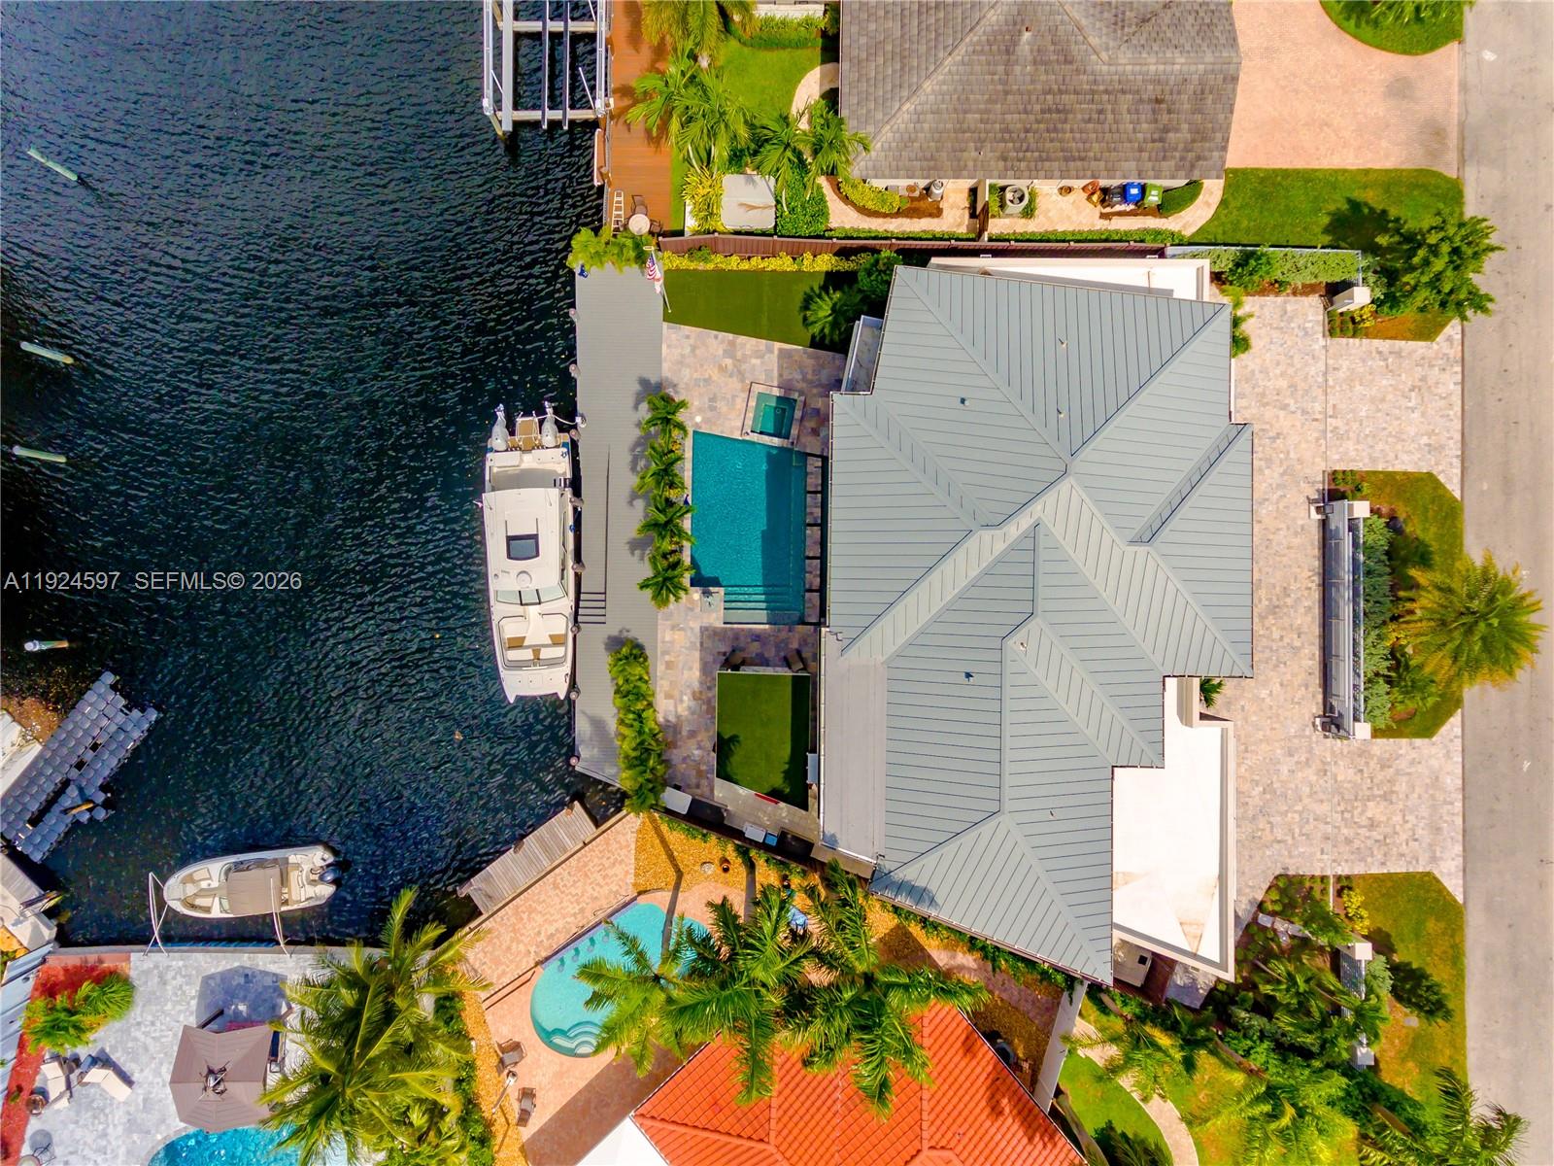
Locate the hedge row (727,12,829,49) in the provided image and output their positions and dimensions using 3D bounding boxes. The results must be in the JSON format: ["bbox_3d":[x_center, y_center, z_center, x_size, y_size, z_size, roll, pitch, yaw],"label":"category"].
[{"bbox_3d":[0.031,-23.479,38.254,4.150,1.000,0.800,1,89,-2],"label":"hedge row"}]

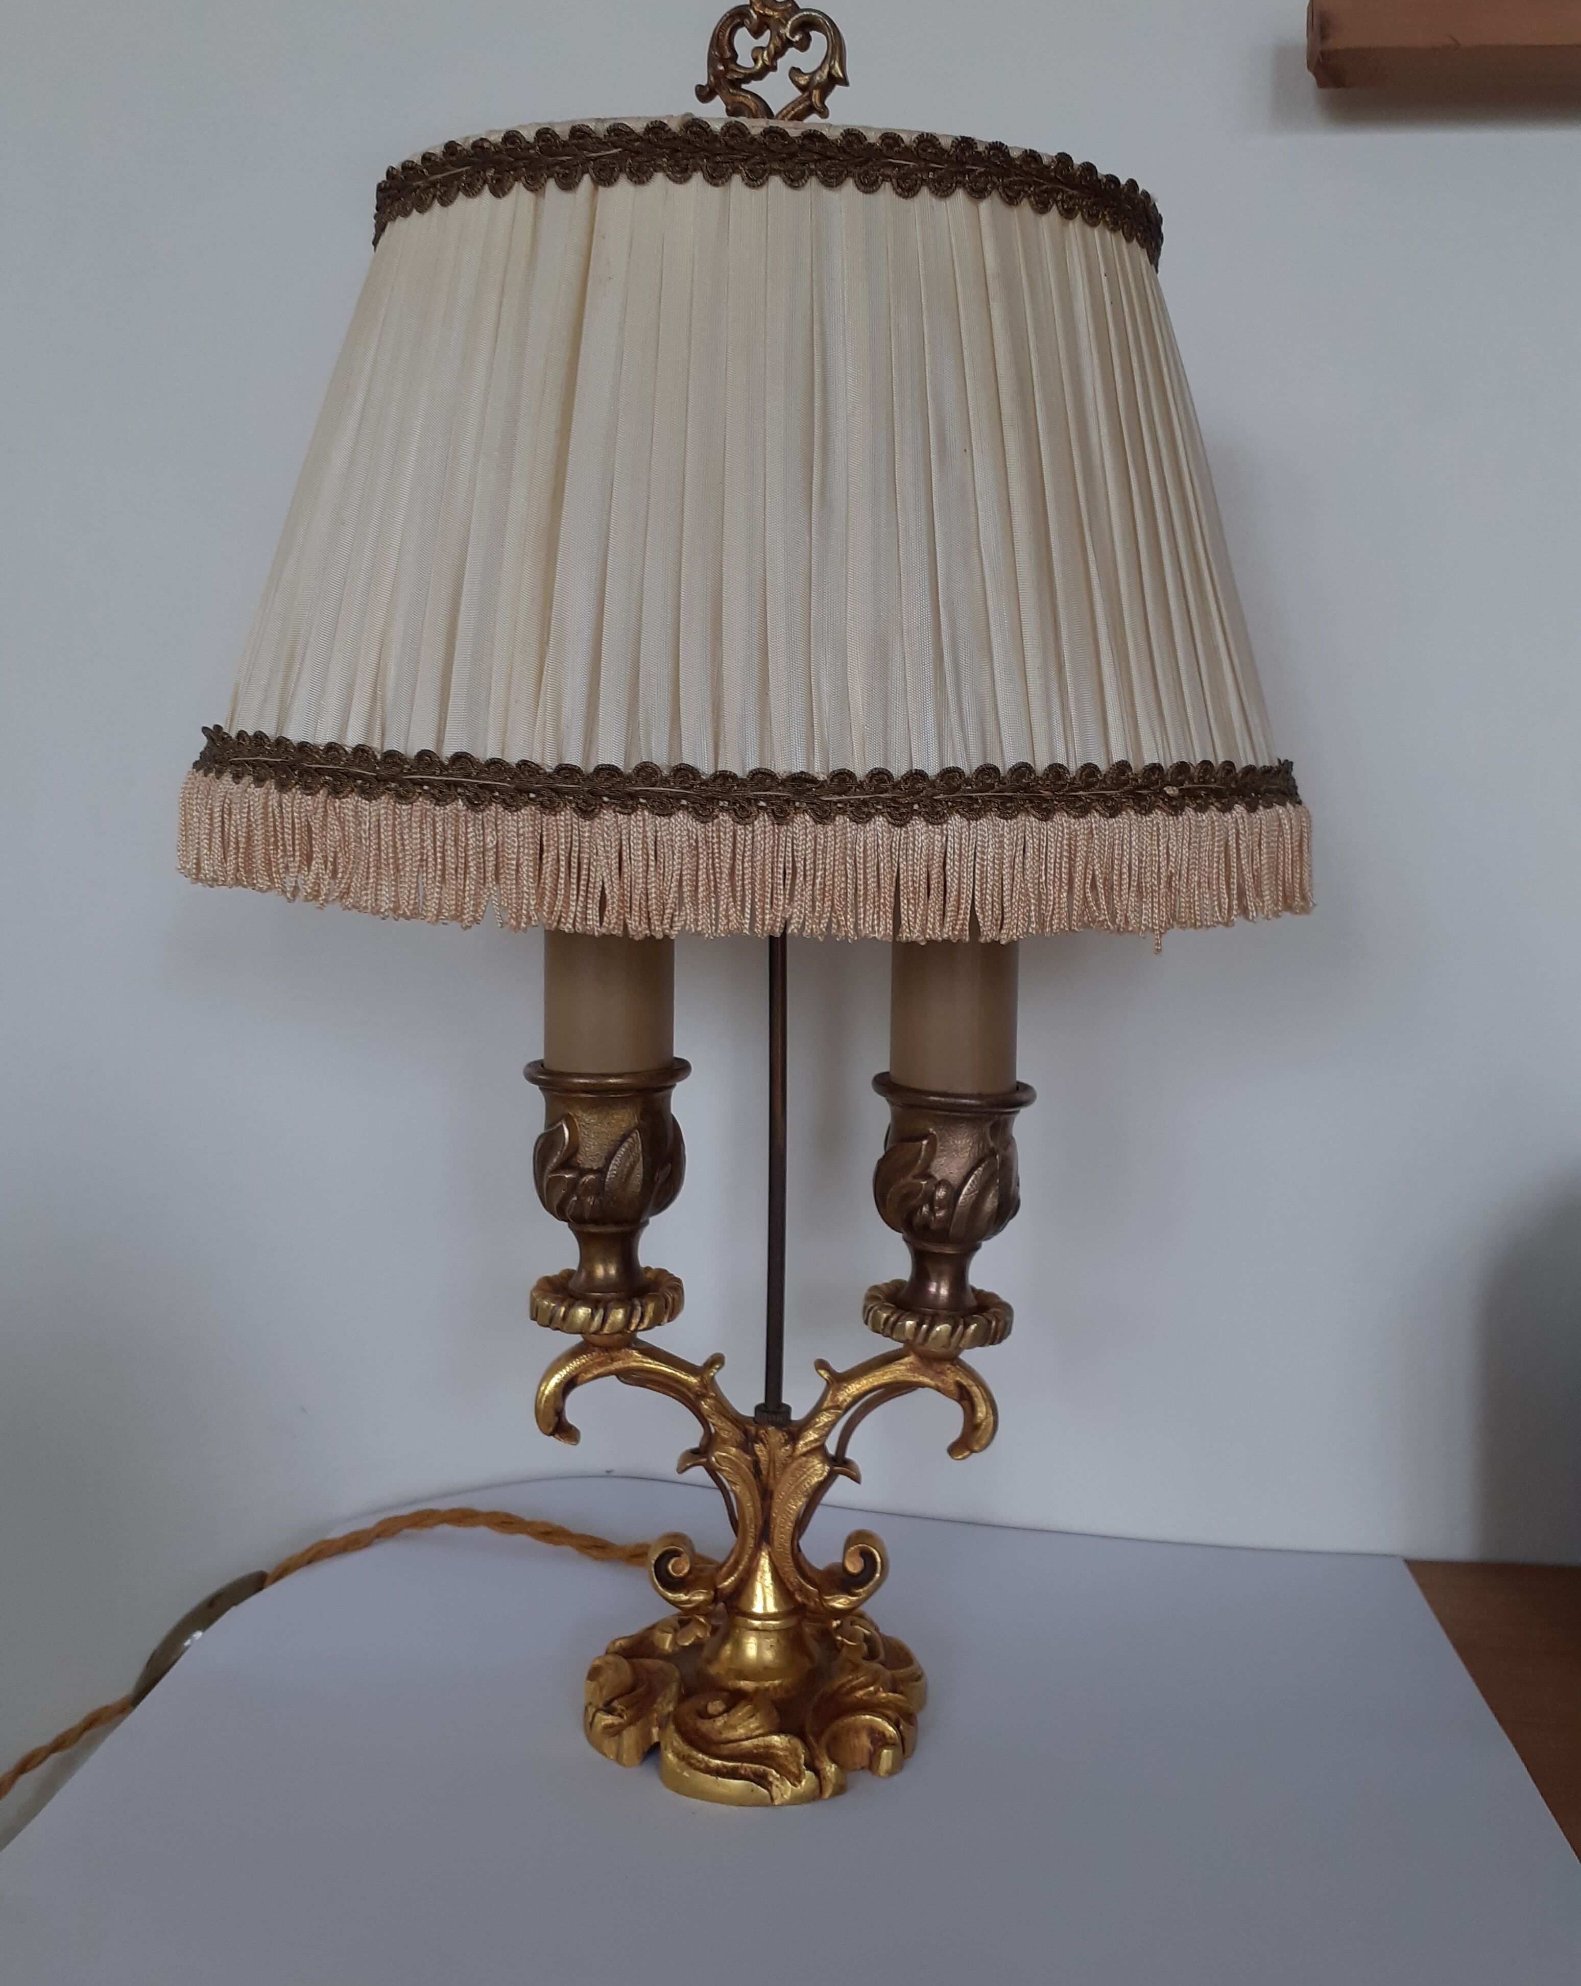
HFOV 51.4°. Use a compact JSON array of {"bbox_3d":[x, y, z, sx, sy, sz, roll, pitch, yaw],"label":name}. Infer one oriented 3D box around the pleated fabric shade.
[{"bbox_3d":[-0.011,-0.129,0.483,0.337,0.200,0.218,1,11,-2],"label":"pleated fabric shade"}]

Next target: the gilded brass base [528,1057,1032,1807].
[{"bbox_3d":[-0.006,0.126,0.516,0.154,0.211,0.107,0,7,-4],"label":"gilded brass base"}]

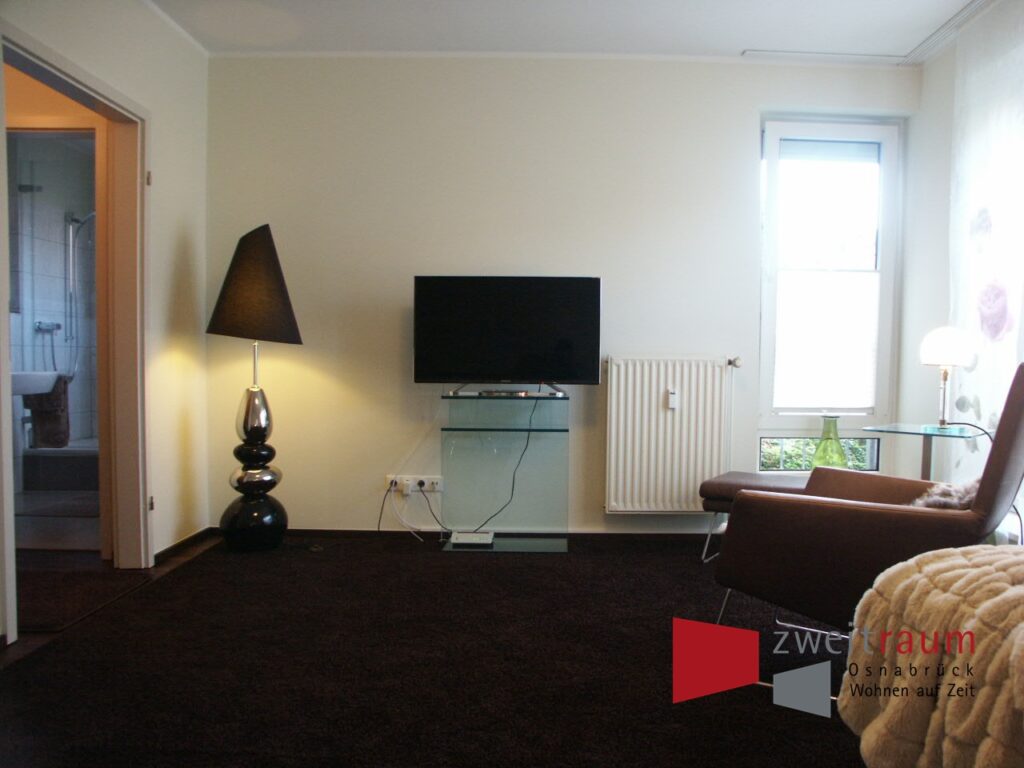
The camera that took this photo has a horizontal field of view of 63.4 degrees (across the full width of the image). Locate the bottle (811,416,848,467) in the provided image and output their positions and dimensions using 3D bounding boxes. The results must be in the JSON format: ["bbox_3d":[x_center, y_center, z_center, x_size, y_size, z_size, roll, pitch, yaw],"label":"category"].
[{"bbox_3d":[1.646,0.322,4.279,0.190,0.317,0.190,1,3,1],"label":"bottle"}]

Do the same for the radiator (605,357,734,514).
[{"bbox_3d":[0.778,0.254,4.157,0.617,0.780,0.110,1,3,1],"label":"radiator"}]

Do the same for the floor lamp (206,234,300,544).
[{"bbox_3d":[-1.246,0.021,4.008,0.467,1.574,0.420,1,3,1],"label":"floor lamp"}]

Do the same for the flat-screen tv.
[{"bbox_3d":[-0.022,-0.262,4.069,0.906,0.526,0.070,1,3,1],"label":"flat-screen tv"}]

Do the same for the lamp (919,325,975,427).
[{"bbox_3d":[1.599,-0.024,3.054,0.192,0.382,0.192,1,3,1],"label":"lamp"}]

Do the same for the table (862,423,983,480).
[{"bbox_3d":[1.532,0.517,3.014,0.360,0.702,0.366,-2,3,-42],"label":"table"}]

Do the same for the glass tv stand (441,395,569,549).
[{"bbox_3d":[-0.030,0.422,4.109,0.615,0.753,0.290,1,3,1],"label":"glass tv stand"}]

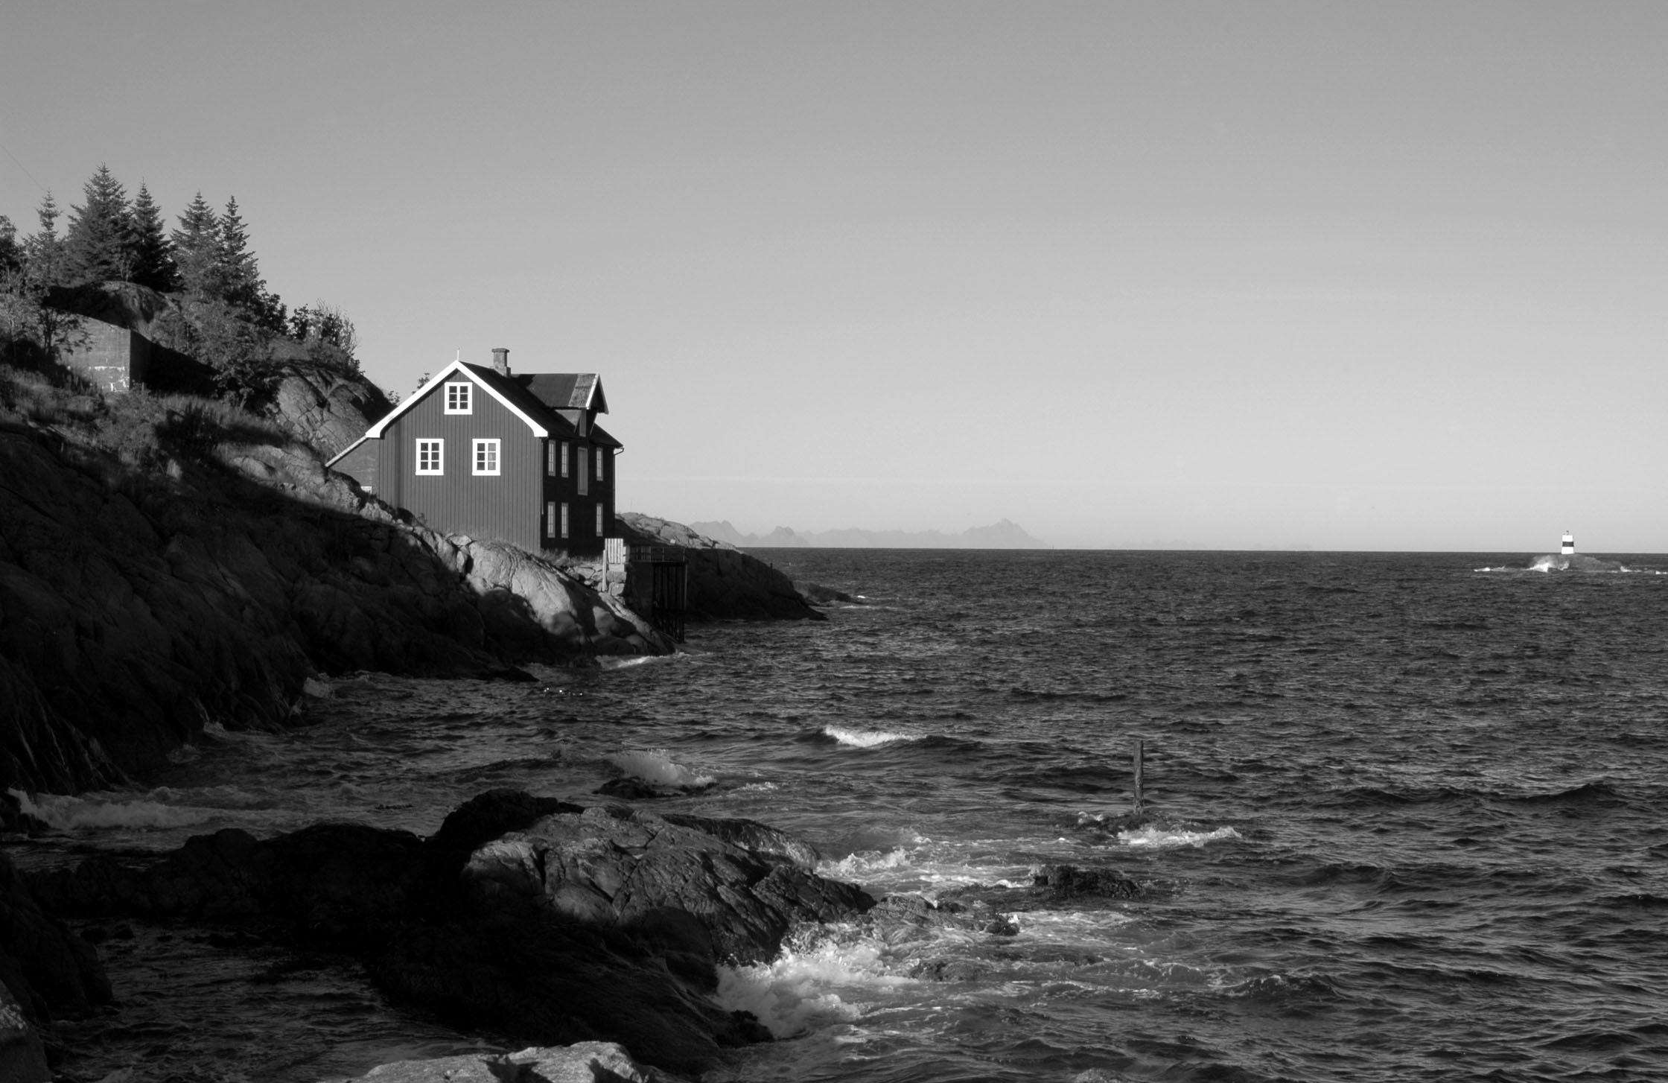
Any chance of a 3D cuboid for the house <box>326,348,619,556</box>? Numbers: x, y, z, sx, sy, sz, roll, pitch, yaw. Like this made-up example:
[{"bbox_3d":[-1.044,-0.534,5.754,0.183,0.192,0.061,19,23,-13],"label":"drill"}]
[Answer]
[{"bbox_3d":[-16.449,-4.024,112.153,10.418,9.300,13.825,0,0,9],"label":"house"}]

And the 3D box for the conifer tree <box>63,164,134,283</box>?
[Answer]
[{"bbox_3d":[-34.851,-15.064,114.000,3.334,5.618,3.334,0,0,0],"label":"conifer tree"}]

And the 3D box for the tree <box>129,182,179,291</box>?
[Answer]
[{"bbox_3d":[-32.793,-14.669,116.000,2.450,5.277,2.450,0,0,0],"label":"tree"}]

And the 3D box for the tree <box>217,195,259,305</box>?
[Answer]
[{"bbox_3d":[-28.555,-13.857,115.000,2.192,5.356,2.192,0,0,0],"label":"tree"}]

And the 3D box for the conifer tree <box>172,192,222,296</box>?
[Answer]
[{"bbox_3d":[-30.424,-14.200,115.000,2.367,4.920,2.367,0,0,0],"label":"conifer tree"}]

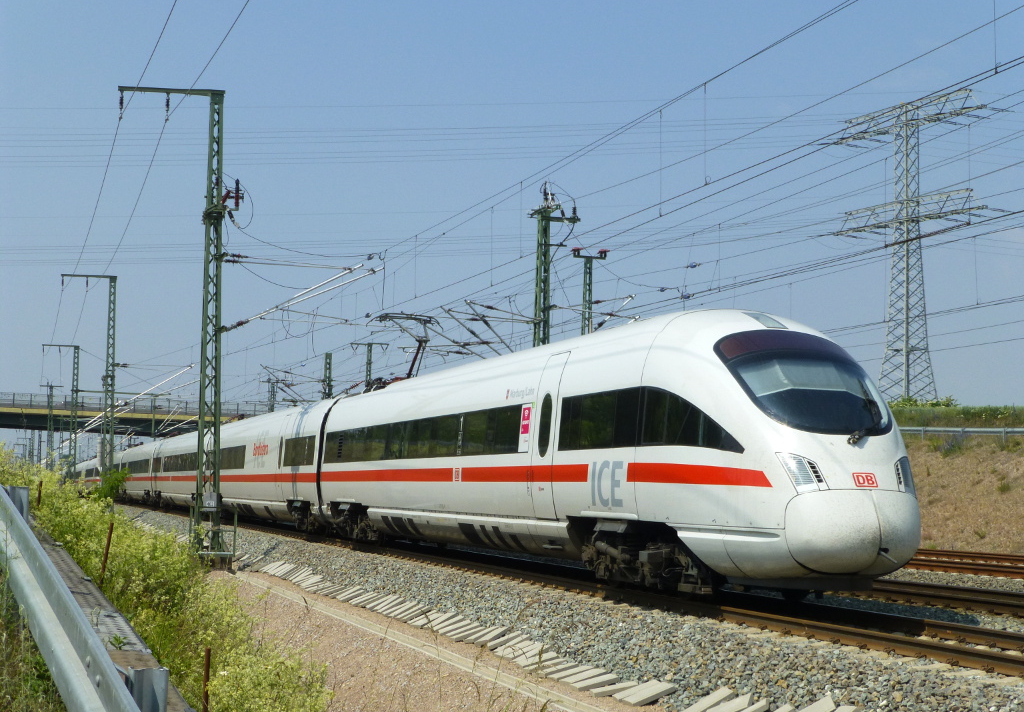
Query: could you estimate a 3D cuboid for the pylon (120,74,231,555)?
[{"bbox_3d":[-8.697,-0.901,43.616,2.780,12.150,0.500,2,-4,-16],"label":"pylon"}]

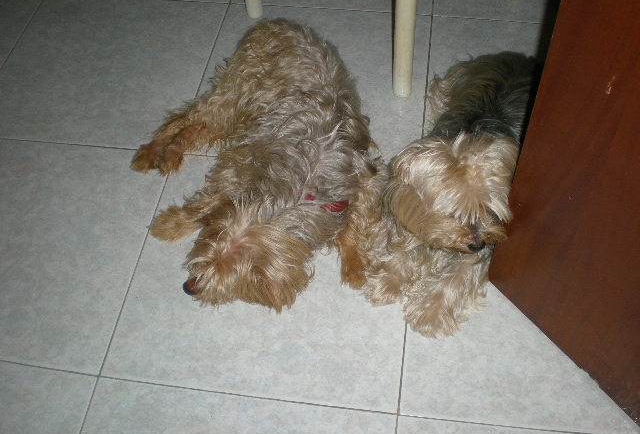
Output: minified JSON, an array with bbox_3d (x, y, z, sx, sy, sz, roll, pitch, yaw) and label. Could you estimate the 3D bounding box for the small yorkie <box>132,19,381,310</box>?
[{"bbox_3d":[-0.113,-0.108,1.052,0.367,0.144,0.499,5,54,7],"label":"small yorkie"}]

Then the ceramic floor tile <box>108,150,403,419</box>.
[{"bbox_3d":[-0.067,0.071,1.011,0.390,0.009,0.390,5,54,7],"label":"ceramic floor tile"}]

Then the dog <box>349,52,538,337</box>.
[{"bbox_3d":[0.201,-0.073,0.967,0.187,0.207,0.437,17,56,15],"label":"dog"}]

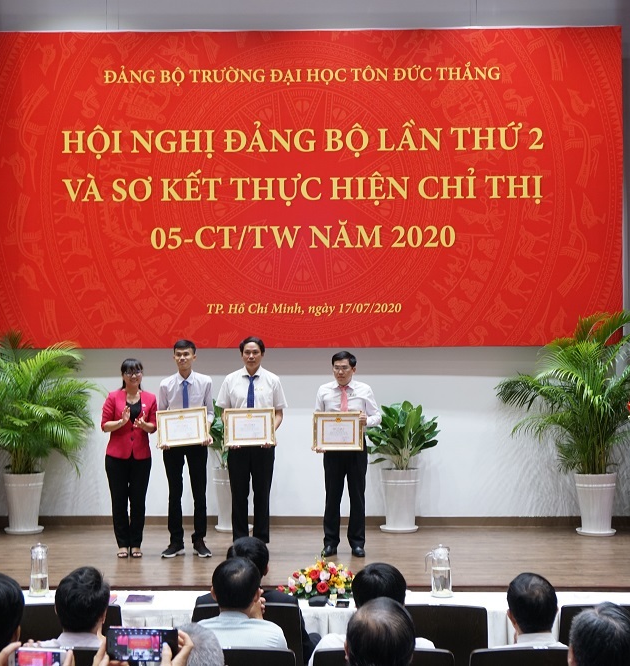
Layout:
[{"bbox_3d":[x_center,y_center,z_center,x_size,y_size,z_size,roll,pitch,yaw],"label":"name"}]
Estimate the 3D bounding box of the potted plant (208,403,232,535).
[{"bbox_3d":[-0.742,1.223,10.680,0.680,1.190,0.620,0,-1,0],"label":"potted plant"}]

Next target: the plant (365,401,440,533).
[{"bbox_3d":[0.804,1.215,10.650,0.700,1.190,0.640,0,-1,0],"label":"plant"}]

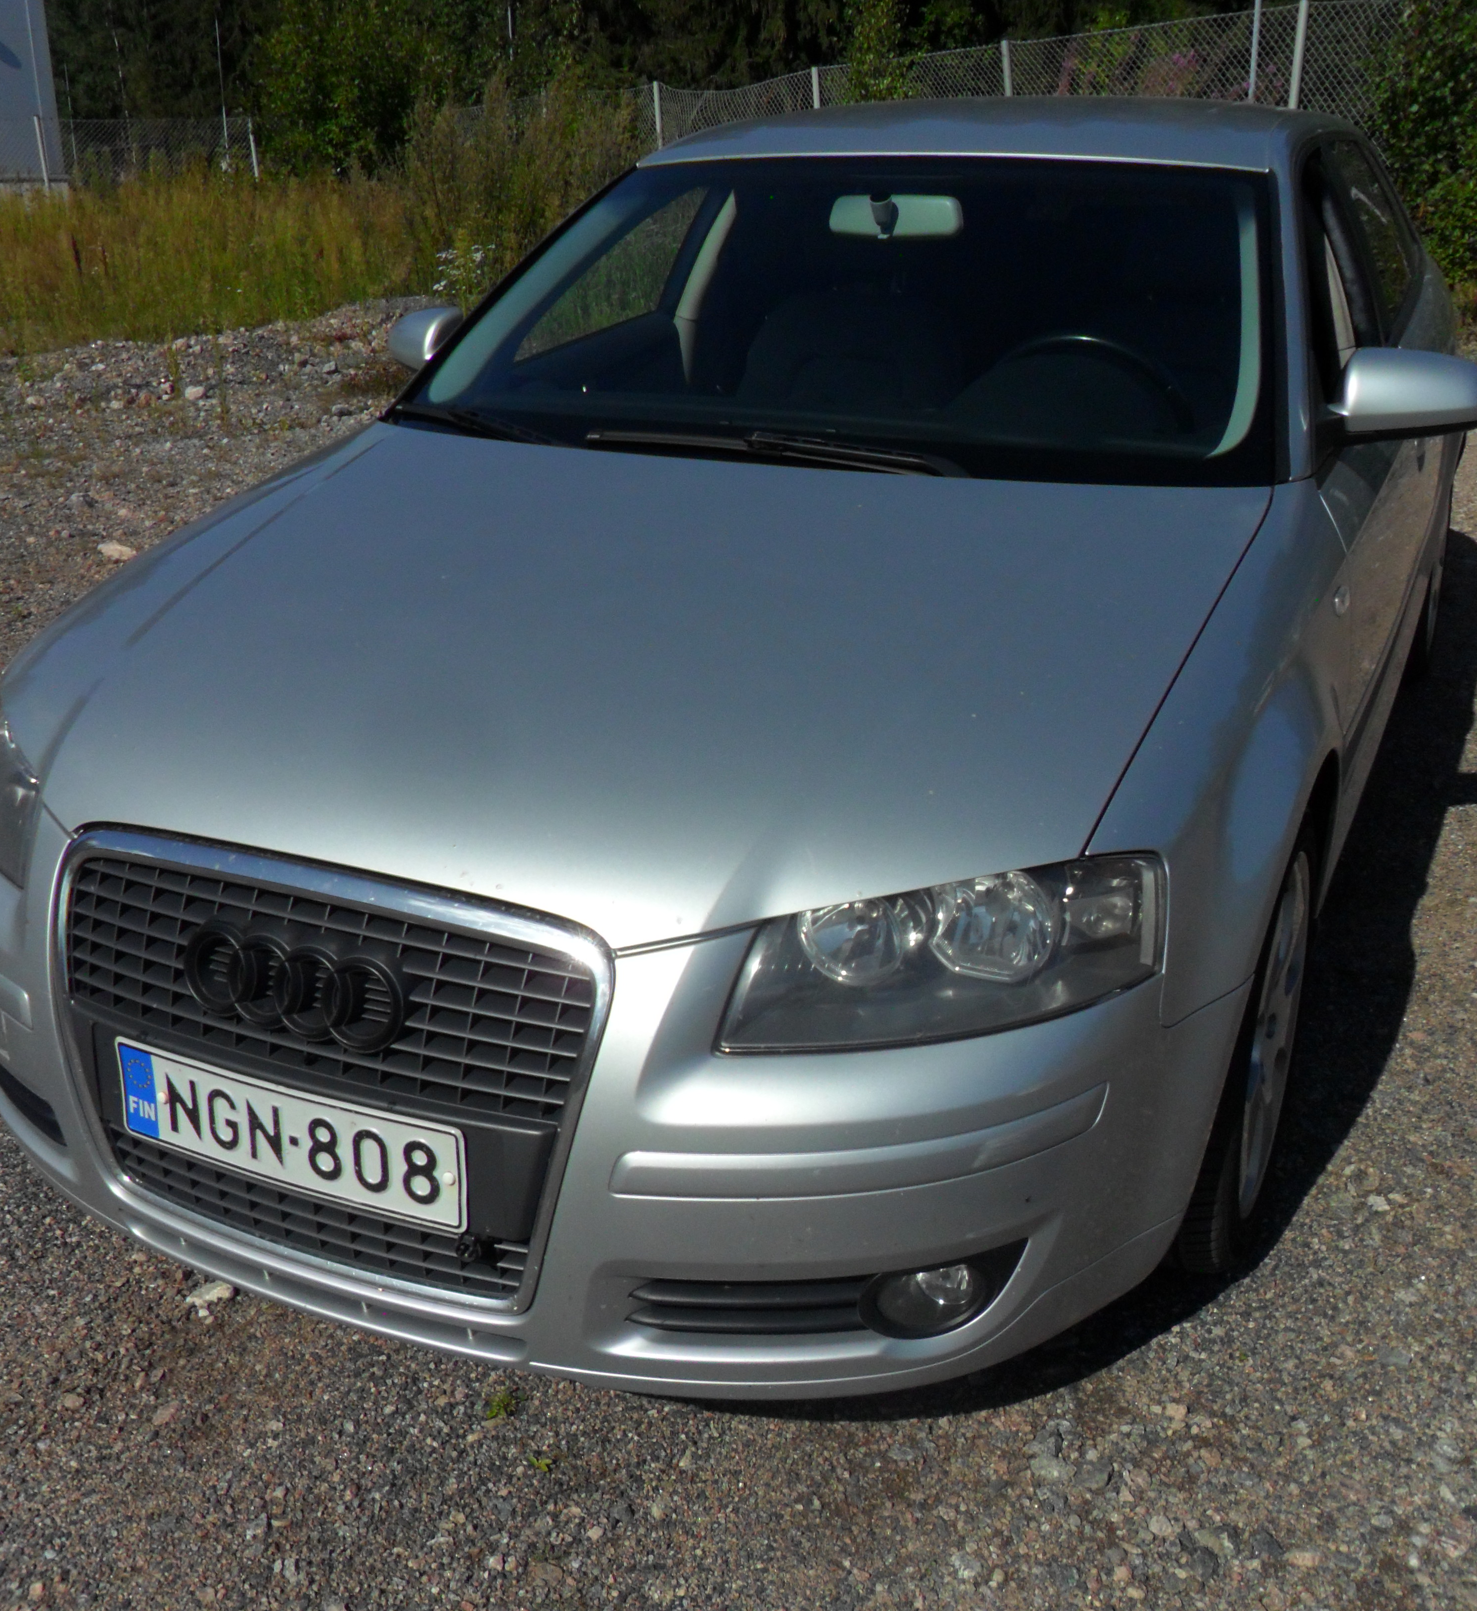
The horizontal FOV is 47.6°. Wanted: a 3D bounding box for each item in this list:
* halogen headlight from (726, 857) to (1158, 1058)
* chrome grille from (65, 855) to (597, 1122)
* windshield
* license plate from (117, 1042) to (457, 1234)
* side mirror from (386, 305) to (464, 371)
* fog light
[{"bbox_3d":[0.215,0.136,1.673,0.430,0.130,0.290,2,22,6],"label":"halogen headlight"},{"bbox_3d":[-0.433,0.180,1.725,0.620,0.190,0.075,9,11,23],"label":"chrome grille"},{"bbox_3d":[0.175,-0.840,2.750,1.450,0.100,0.880,9,54,23],"label":"windshield"},{"bbox_3d":[-0.464,0.336,1.728,0.442,0.118,0.014,9,20,23],"label":"license plate"},{"bbox_3d":[-0.579,-0.891,3.243,0.225,0.130,0.125,9,23,23],"label":"side mirror"},{"bbox_3d":[0.194,0.488,1.685,0.118,0.093,0.065,6,22,16],"label":"fog light"}]

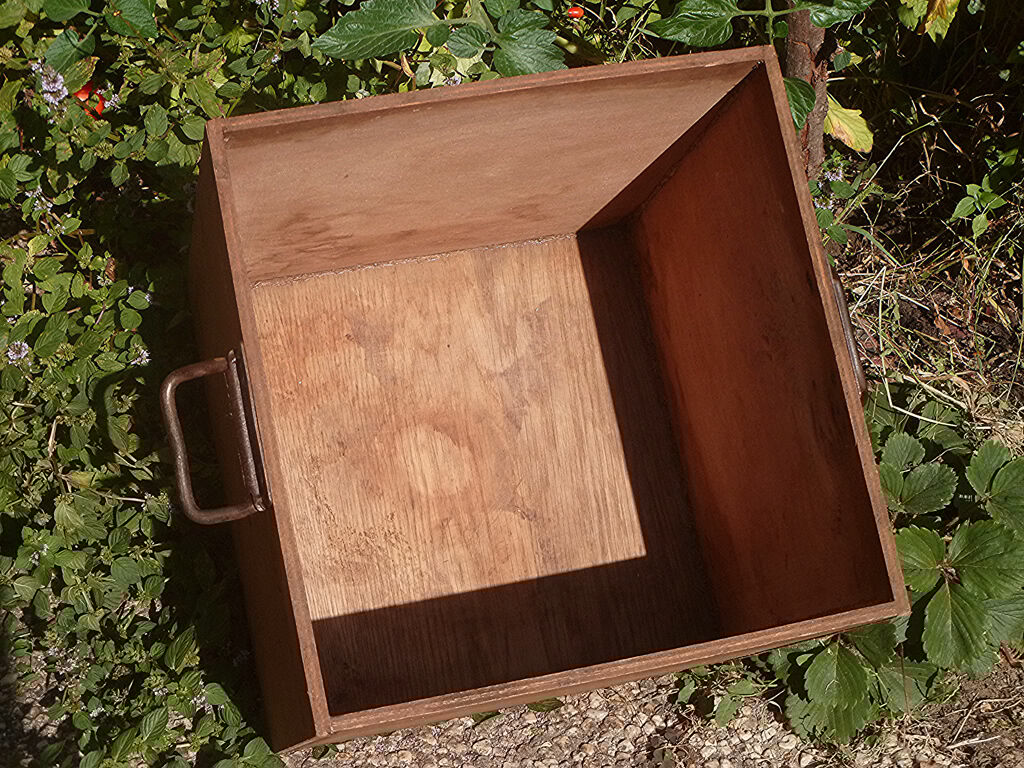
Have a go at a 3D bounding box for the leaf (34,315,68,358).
[{"bbox_3d":[-0.375,-0.038,1.590,0.034,0.012,0.025,-40,77,-16],"label":"leaf"}]

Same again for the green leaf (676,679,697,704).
[{"bbox_3d":[0.150,0.264,1.675,0.012,0.008,0.025,31,71,7],"label":"green leaf"}]

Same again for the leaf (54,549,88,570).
[{"bbox_3d":[-0.352,0.141,1.560,0.027,0.012,0.017,6,70,-2],"label":"leaf"}]

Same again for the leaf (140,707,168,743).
[{"bbox_3d":[-0.286,0.272,1.560,0.018,0.012,0.033,31,71,7],"label":"leaf"}]

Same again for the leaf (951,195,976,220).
[{"bbox_3d":[0.414,-0.162,1.788,0.033,0.005,0.017,-38,85,-3],"label":"leaf"}]

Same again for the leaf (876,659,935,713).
[{"bbox_3d":[0.340,0.260,1.684,0.050,0.014,0.043,35,74,1],"label":"leaf"}]

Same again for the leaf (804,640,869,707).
[{"bbox_3d":[0.275,0.245,1.647,0.054,0.017,0.057,-1,76,-9],"label":"leaf"}]

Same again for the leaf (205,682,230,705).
[{"bbox_3d":[-0.233,0.244,1.542,0.023,0.007,0.017,31,74,0],"label":"leaf"}]

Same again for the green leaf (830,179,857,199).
[{"bbox_3d":[0.294,-0.173,1.730,0.026,0.006,0.016,23,74,-3],"label":"green leaf"}]

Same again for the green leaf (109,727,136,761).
[{"bbox_3d":[-0.311,0.287,1.560,0.017,0.012,0.033,31,71,7],"label":"green leaf"}]

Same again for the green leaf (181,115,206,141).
[{"bbox_3d":[-0.248,-0.199,1.526,0.022,0.005,0.019,45,81,-1],"label":"green leaf"}]

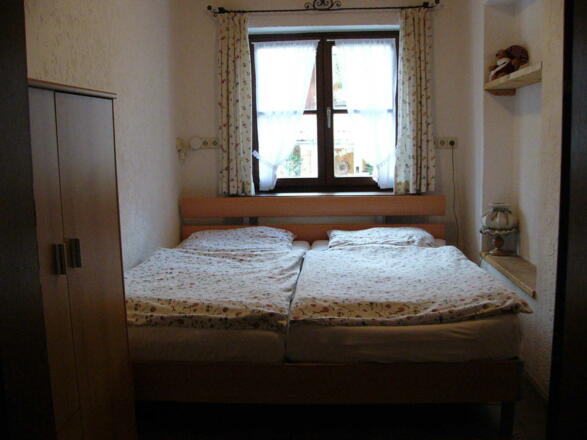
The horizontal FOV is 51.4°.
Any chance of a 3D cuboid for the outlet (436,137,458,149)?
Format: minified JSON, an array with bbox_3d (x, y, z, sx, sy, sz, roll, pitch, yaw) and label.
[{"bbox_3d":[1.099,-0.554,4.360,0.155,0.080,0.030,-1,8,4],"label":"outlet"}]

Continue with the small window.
[{"bbox_3d":[0.235,-0.801,4.560,1.090,1.175,0.100,-1,8,4],"label":"small window"}]

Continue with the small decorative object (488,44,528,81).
[{"bbox_3d":[1.299,-0.941,3.680,0.210,0.215,0.210,-6,9,-29],"label":"small decorative object"}]

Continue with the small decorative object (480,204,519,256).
[{"bbox_3d":[1.293,0.058,3.830,0.235,0.325,0.235,-1,8,4],"label":"small decorative object"}]

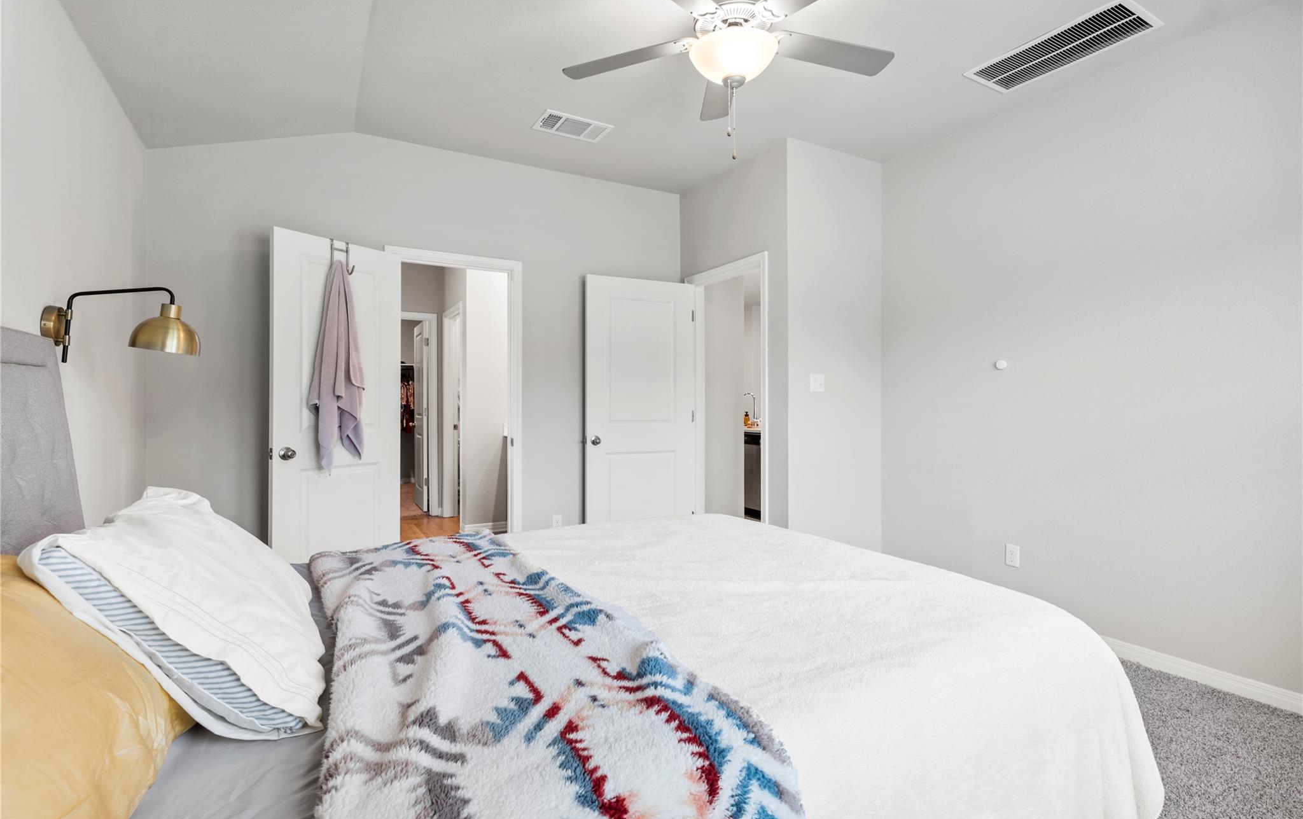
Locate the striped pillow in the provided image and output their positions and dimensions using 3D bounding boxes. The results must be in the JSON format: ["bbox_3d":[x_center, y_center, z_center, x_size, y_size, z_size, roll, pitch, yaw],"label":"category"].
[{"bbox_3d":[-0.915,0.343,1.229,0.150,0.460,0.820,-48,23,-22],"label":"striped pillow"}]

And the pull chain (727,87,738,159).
[{"bbox_3d":[0.296,-1.056,2.130,0.038,0.265,0.030,0,0,-31],"label":"pull chain"}]

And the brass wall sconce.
[{"bbox_3d":[-1.597,-0.250,1.758,0.370,0.210,0.230,0,0,-31],"label":"brass wall sconce"}]

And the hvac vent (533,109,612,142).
[{"bbox_3d":[-0.437,-1.585,3.248,0.390,0.025,0.235,0,0,-31],"label":"hvac vent"}]

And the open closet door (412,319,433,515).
[{"bbox_3d":[-2.575,0.075,6.460,0.045,2.030,0.660,0,0,-31],"label":"open closet door"}]

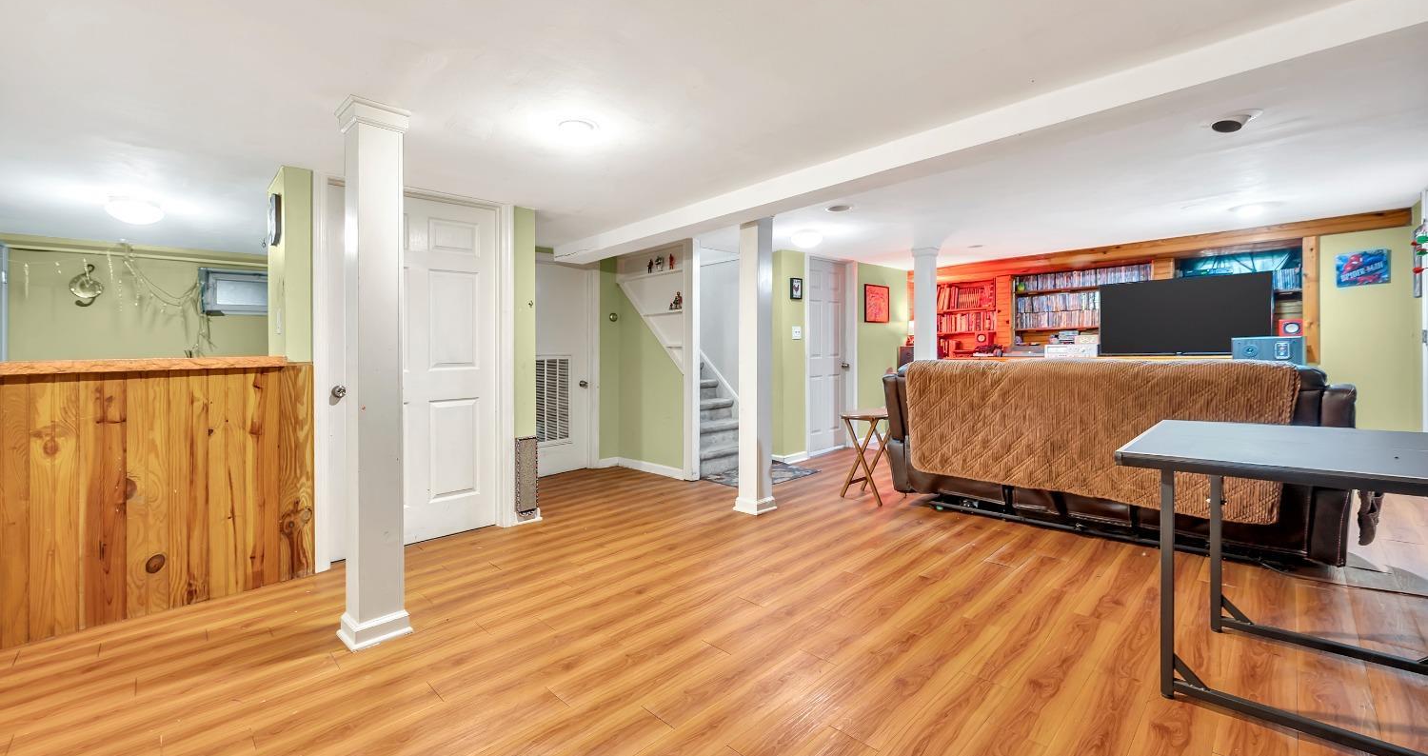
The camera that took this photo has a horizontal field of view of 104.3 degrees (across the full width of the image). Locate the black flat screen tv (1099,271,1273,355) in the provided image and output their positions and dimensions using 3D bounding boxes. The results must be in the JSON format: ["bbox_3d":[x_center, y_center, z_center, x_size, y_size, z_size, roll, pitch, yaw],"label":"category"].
[{"bbox_3d":[4.210,-0.545,5.030,1.205,0.690,0.070,2,2,45],"label":"black flat screen tv"}]

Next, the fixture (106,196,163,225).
[{"bbox_3d":[-3.738,-1.070,3.580,0.270,0.100,0.270,2,2,45],"label":"fixture"}]

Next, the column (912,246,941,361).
[{"bbox_3d":[2.195,-0.275,5.750,0.220,2.100,0.220,2,2,45],"label":"column"}]

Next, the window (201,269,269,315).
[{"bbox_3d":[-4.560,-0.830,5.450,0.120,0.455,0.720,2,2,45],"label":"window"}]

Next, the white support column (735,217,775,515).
[{"bbox_3d":[0.292,-0.070,3.900,0.220,1.990,0.220,2,2,45],"label":"white support column"}]

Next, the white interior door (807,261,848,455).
[{"bbox_3d":[1.220,-0.238,5.880,0.050,2.030,0.710,2,2,45],"label":"white interior door"}]

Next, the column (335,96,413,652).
[{"bbox_3d":[-1.376,-0.016,2.250,0.220,2.100,0.220,2,2,45],"label":"column"}]

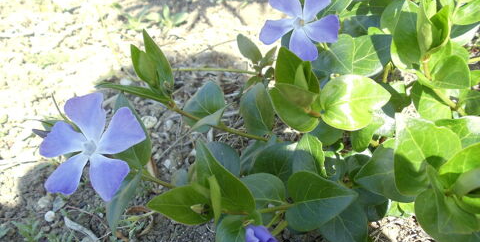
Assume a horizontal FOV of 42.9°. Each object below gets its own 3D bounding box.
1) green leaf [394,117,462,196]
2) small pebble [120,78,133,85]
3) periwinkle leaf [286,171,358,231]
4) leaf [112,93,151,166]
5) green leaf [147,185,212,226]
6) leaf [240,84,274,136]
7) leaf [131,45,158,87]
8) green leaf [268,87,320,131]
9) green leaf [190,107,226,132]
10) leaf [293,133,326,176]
[{"bbox_3d":[0.103,0.019,0.335,0.040,0.012,0.044,-31,65,-5],"label":"green leaf"},{"bbox_3d":[-0.098,-0.034,0.525,0.010,0.005,0.007,0,38,0],"label":"small pebble"},{"bbox_3d":[0.042,0.041,0.312,0.038,0.008,0.031,-9,58,-12],"label":"periwinkle leaf"},{"bbox_3d":[-0.053,0.005,0.300,0.019,0.010,0.036,-14,76,9],"label":"leaf"},{"bbox_3d":[-0.031,0.044,0.319,0.034,0.009,0.023,4,61,3],"label":"green leaf"},{"bbox_3d":[0.012,-0.008,0.411,0.021,0.034,0.009,-11,-5,-1],"label":"leaf"},{"bbox_3d":[-0.059,-0.034,0.377,0.016,0.009,0.029,-26,84,-9],"label":"leaf"},{"bbox_3d":[0.032,-0.007,0.370,0.029,0.012,0.027,-2,72,6],"label":"green leaf"},{"bbox_3d":[-0.018,0.000,0.357,0.024,0.008,0.013,-26,44,-25],"label":"green leaf"},{"bbox_3d":[0.043,0.021,0.375,0.021,0.010,0.030,-10,62,0],"label":"leaf"}]

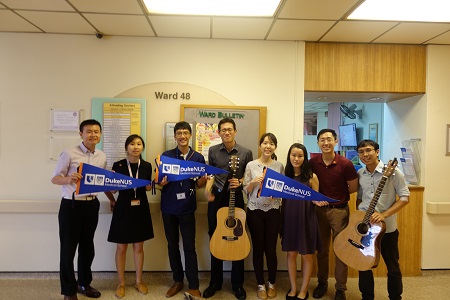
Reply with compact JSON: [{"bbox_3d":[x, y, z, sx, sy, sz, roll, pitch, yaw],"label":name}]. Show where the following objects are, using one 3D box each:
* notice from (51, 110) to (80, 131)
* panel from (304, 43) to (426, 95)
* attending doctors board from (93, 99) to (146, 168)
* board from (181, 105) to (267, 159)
[{"bbox_3d":[-1.715,-0.317,3.259,0.303,0.220,0.015,1,1,-3],"label":"notice"},{"bbox_3d":[1.604,-0.931,3.437,1.411,0.552,0.050,1,1,-3],"label":"panel"},{"bbox_3d":[-1.149,-0.116,3.281,0.587,0.874,0.030,1,1,-3],"label":"attending doctors board"},{"bbox_3d":[-0.012,-0.127,3.326,0.945,0.713,0.045,1,1,-3],"label":"board"}]

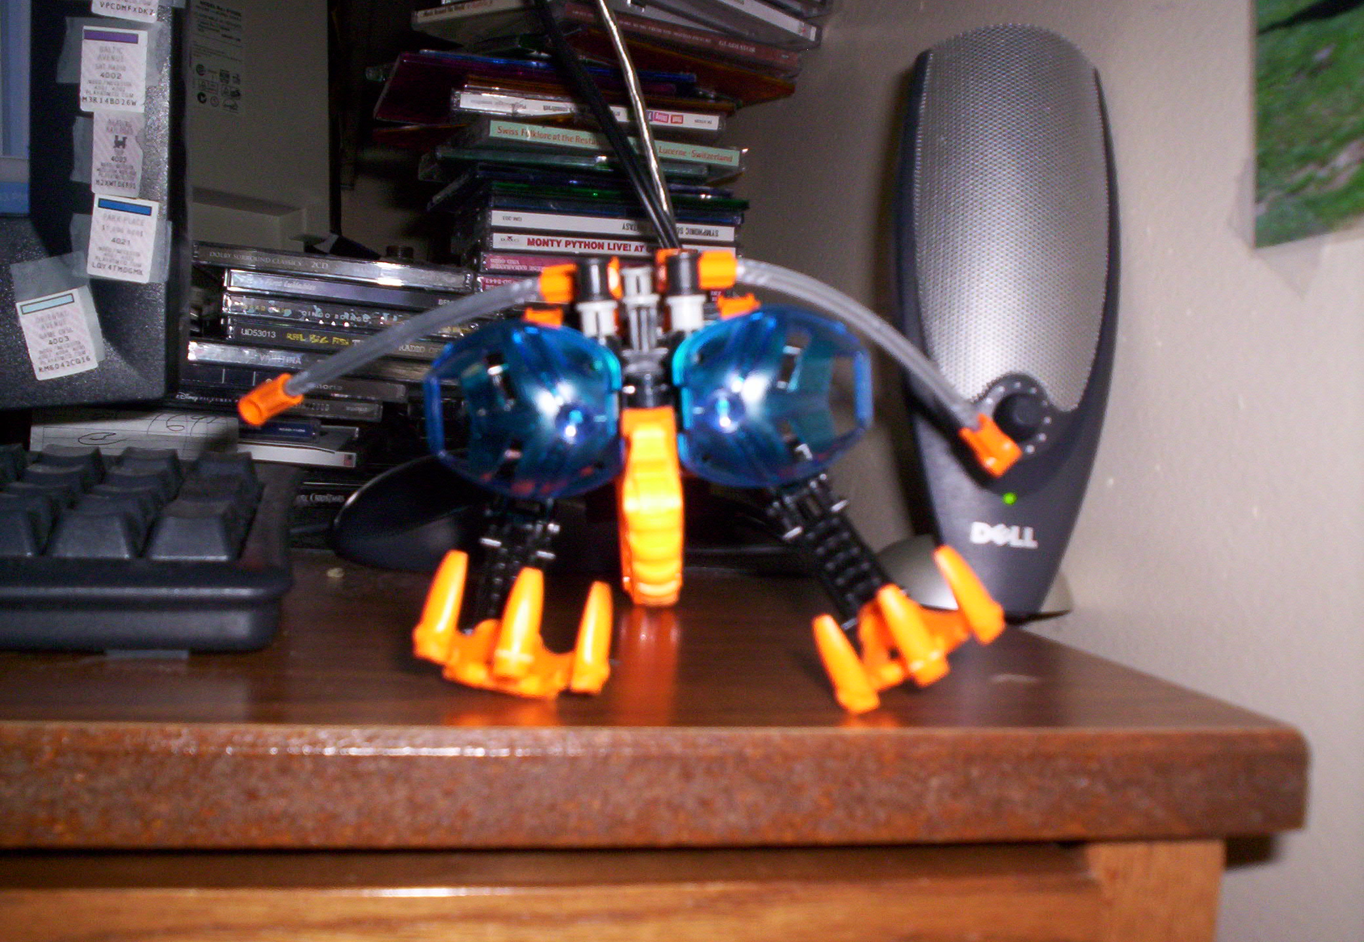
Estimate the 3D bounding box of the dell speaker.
[{"bbox_3d":[0.101,-0.048,0.453,0.068,0.180,0.082,3,2,1],"label":"dell speaker"}]

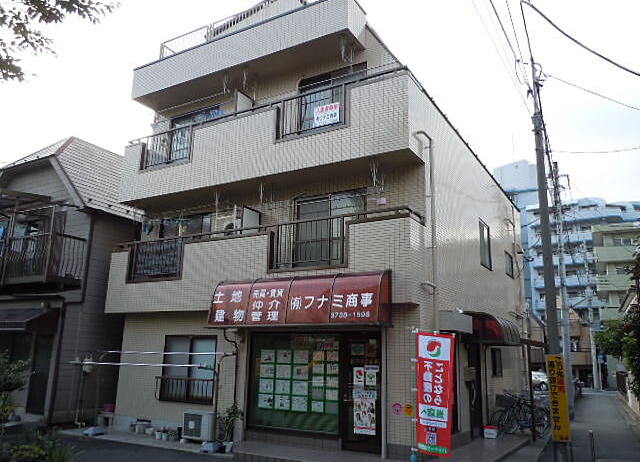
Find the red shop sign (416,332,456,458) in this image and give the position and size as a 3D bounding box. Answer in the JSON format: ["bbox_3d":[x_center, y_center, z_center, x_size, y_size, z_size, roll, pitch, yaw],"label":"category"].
[{"bbox_3d":[1.788,2.493,8.017,0.570,1.800,0.040,-3,-14,16],"label":"red shop sign"}]

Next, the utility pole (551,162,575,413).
[{"bbox_3d":[9.552,1.956,20.300,0.340,9.843,0.340,-7,-16,30],"label":"utility pole"}]

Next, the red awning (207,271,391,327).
[{"bbox_3d":[-0.466,1.289,9.577,3.660,0.960,0.530,-7,-16,30],"label":"red awning"}]

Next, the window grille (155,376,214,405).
[{"bbox_3d":[-2.998,3.529,11.424,1.710,0.520,0.160,-7,-16,30],"label":"window grille"}]

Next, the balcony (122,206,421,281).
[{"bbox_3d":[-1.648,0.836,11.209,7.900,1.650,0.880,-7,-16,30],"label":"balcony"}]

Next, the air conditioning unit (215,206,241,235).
[{"bbox_3d":[-1.970,-0.013,11.880,0.720,0.580,0.300,-7,-16,30],"label":"air conditioning unit"}]

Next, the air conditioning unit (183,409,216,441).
[{"bbox_3d":[-2.505,4.069,10.776,0.700,0.540,0.260,-7,-16,30],"label":"air conditioning unit"}]

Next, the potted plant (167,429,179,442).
[{"bbox_3d":[-3.141,4.359,11.044,0.210,0.240,0.210,1,-14,0],"label":"potted plant"}]

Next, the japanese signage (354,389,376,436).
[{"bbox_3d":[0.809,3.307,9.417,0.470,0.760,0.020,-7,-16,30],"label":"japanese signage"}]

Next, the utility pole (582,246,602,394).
[{"bbox_3d":[18.436,5.597,35.215,0.400,10.000,0.400,-7,-16,30],"label":"utility pole"}]

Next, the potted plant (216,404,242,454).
[{"bbox_3d":[-1.742,3.808,10.062,0.440,0.900,0.420,1,-14,0],"label":"potted plant"}]

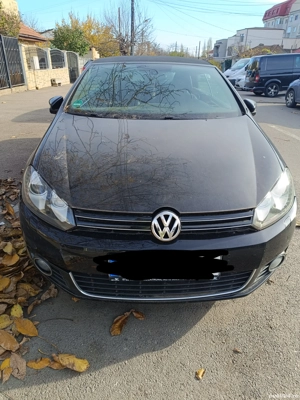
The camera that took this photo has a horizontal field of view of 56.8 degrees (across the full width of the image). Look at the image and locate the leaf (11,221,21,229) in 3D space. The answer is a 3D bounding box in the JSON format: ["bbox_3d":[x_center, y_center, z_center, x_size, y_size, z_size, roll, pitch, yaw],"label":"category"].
[{"bbox_3d":[-1.184,0.216,2.447,0.068,0.025,0.139,-9,27,-21],"label":"leaf"}]

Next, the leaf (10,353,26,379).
[{"bbox_3d":[-0.625,0.781,1.314,0.068,0.020,0.162,-9,27,-20],"label":"leaf"}]

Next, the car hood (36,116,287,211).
[{"bbox_3d":[0.063,-0.300,1.715,1.450,0.190,1.040,0,39,-2],"label":"car hood"}]

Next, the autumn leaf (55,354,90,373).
[{"bbox_3d":[-0.371,0.774,1.323,0.168,0.030,0.064,8,26,14],"label":"autumn leaf"}]

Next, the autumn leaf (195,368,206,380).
[{"bbox_3d":[0.243,0.828,1.327,0.033,0.025,0.055,23,34,39],"label":"autumn leaf"}]

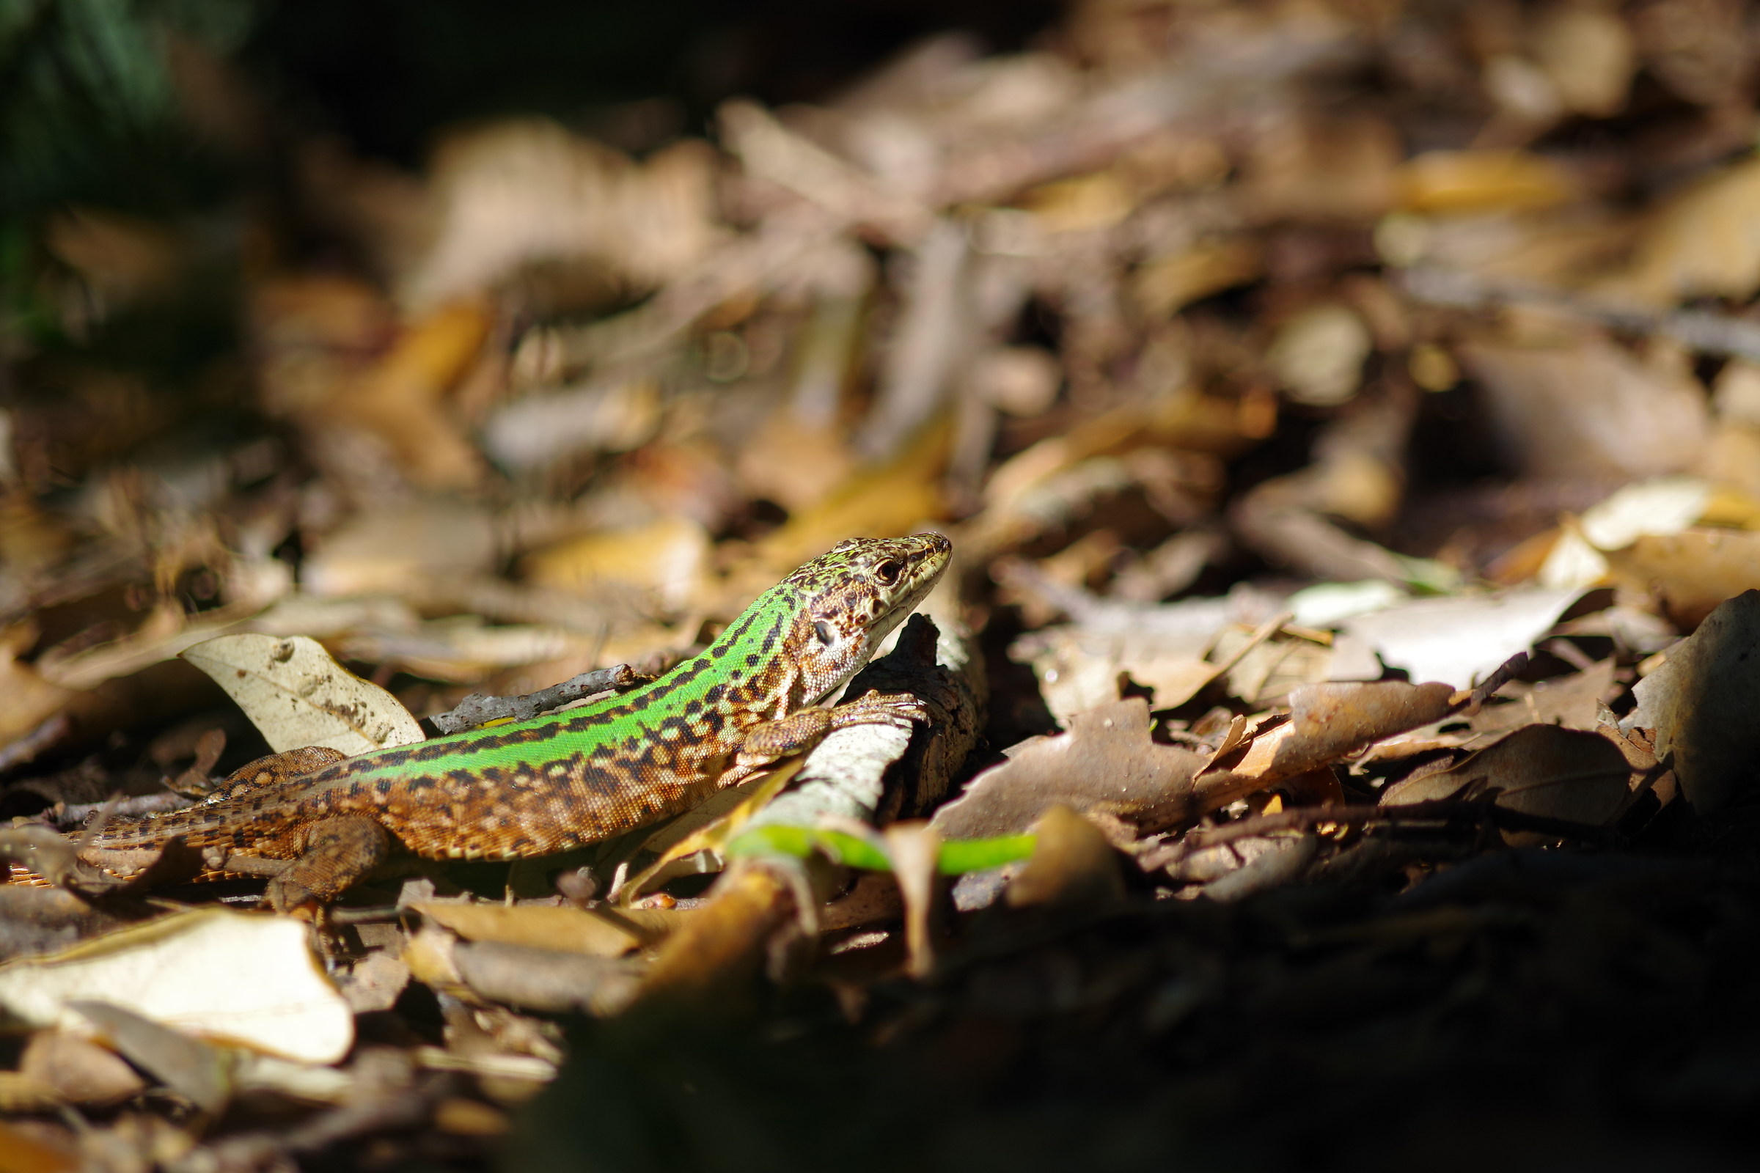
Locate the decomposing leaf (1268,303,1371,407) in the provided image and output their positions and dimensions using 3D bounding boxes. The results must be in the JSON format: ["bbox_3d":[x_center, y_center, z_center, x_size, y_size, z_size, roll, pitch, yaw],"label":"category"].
[{"bbox_3d":[0.050,-0.026,1.156,0.012,0.014,0.004,0,-30,0],"label":"decomposing leaf"}]

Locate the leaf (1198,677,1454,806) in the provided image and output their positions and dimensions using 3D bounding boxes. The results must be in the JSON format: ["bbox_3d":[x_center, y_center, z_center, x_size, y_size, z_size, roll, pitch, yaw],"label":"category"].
[{"bbox_3d":[0.044,0.016,0.999,0.026,0.005,0.007,-16,38,13],"label":"leaf"}]

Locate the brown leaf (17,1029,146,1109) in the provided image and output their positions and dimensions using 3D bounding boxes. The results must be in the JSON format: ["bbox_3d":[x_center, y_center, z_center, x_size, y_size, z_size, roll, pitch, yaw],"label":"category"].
[{"bbox_3d":[-0.071,0.043,0.897,0.012,0.004,0.008,0,30,0],"label":"brown leaf"}]

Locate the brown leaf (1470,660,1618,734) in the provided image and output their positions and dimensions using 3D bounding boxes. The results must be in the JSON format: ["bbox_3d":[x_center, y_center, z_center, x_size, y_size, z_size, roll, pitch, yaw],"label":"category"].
[{"bbox_3d":[0.067,0.011,1.016,0.016,0.003,0.011,-7,23,3],"label":"brown leaf"}]

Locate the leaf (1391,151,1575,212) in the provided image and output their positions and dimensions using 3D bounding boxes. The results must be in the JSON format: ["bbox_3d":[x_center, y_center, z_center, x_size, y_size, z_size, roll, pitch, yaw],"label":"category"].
[{"bbox_3d":[0.074,-0.050,1.243,0.022,0.004,0.015,0,25,0],"label":"leaf"}]

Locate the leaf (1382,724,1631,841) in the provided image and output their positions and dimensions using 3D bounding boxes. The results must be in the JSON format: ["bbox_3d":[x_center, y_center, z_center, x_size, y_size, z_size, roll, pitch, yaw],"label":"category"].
[{"bbox_3d":[0.061,0.019,0.986,0.024,0.004,0.012,-3,50,4],"label":"leaf"}]

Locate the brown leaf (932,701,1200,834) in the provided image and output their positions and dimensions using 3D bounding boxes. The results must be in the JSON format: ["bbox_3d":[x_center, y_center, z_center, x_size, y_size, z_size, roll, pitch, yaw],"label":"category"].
[{"bbox_3d":[0.018,0.018,0.991,0.028,0.004,0.012,-8,49,9],"label":"brown leaf"}]

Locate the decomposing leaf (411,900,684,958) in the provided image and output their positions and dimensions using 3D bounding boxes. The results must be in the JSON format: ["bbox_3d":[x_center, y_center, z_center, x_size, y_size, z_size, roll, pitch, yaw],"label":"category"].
[{"bbox_3d":[-0.031,0.032,0.939,0.026,0.002,0.008,2,20,-1],"label":"decomposing leaf"}]

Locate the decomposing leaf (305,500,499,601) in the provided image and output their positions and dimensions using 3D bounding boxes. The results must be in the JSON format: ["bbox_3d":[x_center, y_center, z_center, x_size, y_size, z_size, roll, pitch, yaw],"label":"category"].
[{"bbox_3d":[-0.051,-0.004,1.072,0.021,0.004,0.016,0,35,0],"label":"decomposing leaf"}]

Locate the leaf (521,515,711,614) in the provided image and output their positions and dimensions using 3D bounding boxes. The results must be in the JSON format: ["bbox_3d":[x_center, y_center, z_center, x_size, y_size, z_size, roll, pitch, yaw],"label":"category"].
[{"bbox_3d":[-0.028,-0.002,1.066,0.020,0.004,0.015,0,35,0],"label":"leaf"}]

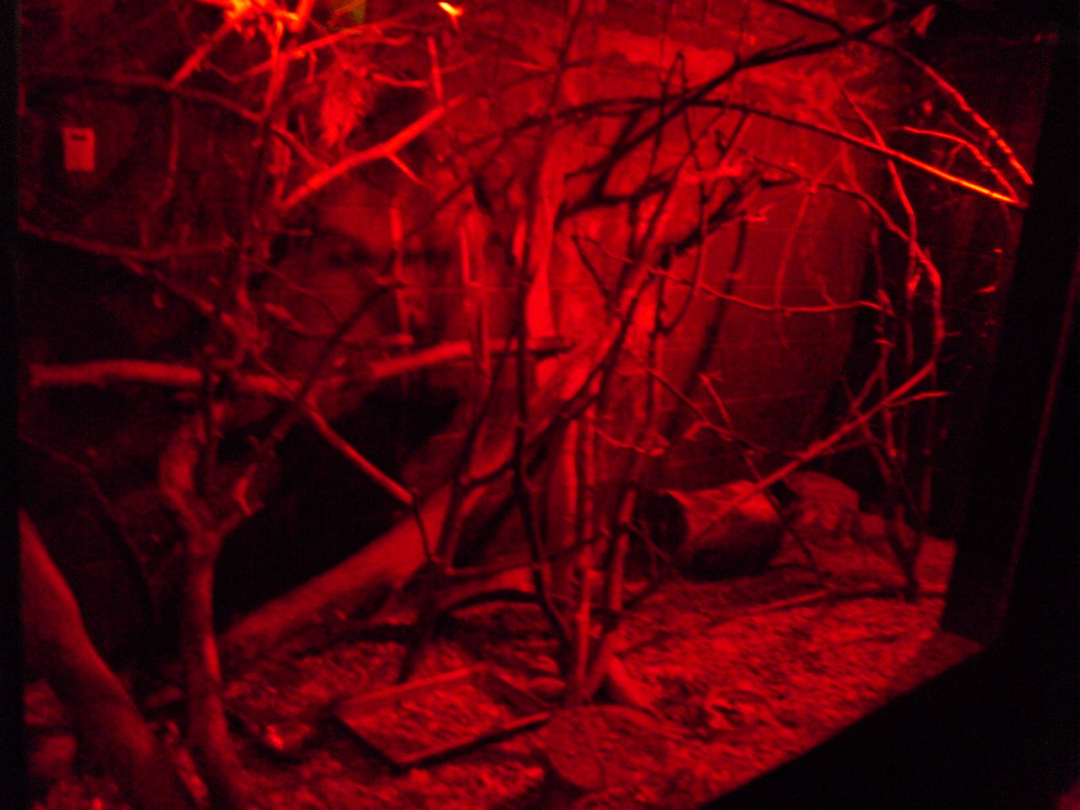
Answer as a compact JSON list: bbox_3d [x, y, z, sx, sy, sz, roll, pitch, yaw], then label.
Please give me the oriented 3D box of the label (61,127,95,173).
[{"bbox_3d":[-0.942,-0.522,2.299,0.063,0.086,0.013,-10,20,-42],"label":"label"}]

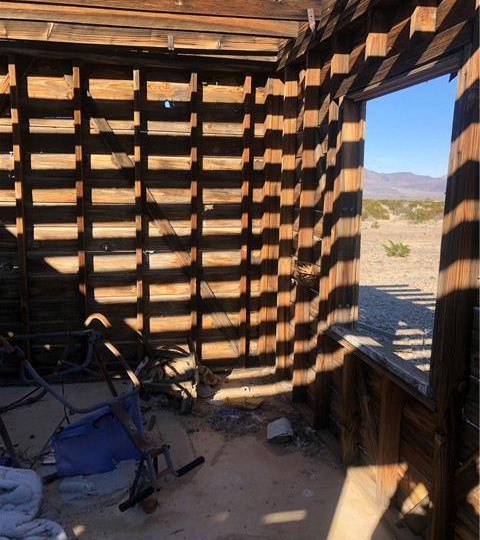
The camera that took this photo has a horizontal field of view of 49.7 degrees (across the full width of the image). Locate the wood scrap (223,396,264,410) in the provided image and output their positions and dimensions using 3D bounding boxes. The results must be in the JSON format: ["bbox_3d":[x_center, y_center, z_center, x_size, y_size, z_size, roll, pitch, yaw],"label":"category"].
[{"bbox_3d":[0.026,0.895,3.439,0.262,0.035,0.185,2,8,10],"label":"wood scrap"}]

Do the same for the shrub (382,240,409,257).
[{"bbox_3d":[4.007,-0.553,13.263,0.663,0.380,0.597,3,9,17],"label":"shrub"}]

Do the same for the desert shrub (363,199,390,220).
[{"bbox_3d":[8.708,-3.874,33.109,1.703,1.310,1.447,3,9,14],"label":"desert shrub"}]

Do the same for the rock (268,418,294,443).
[{"bbox_3d":[0.234,0.926,2.989,0.155,0.105,0.137,1,8,5],"label":"rock"}]

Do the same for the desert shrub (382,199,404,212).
[{"bbox_3d":[14.347,-6.011,48.406,1.975,1.231,1.679,3,9,16],"label":"desert shrub"}]

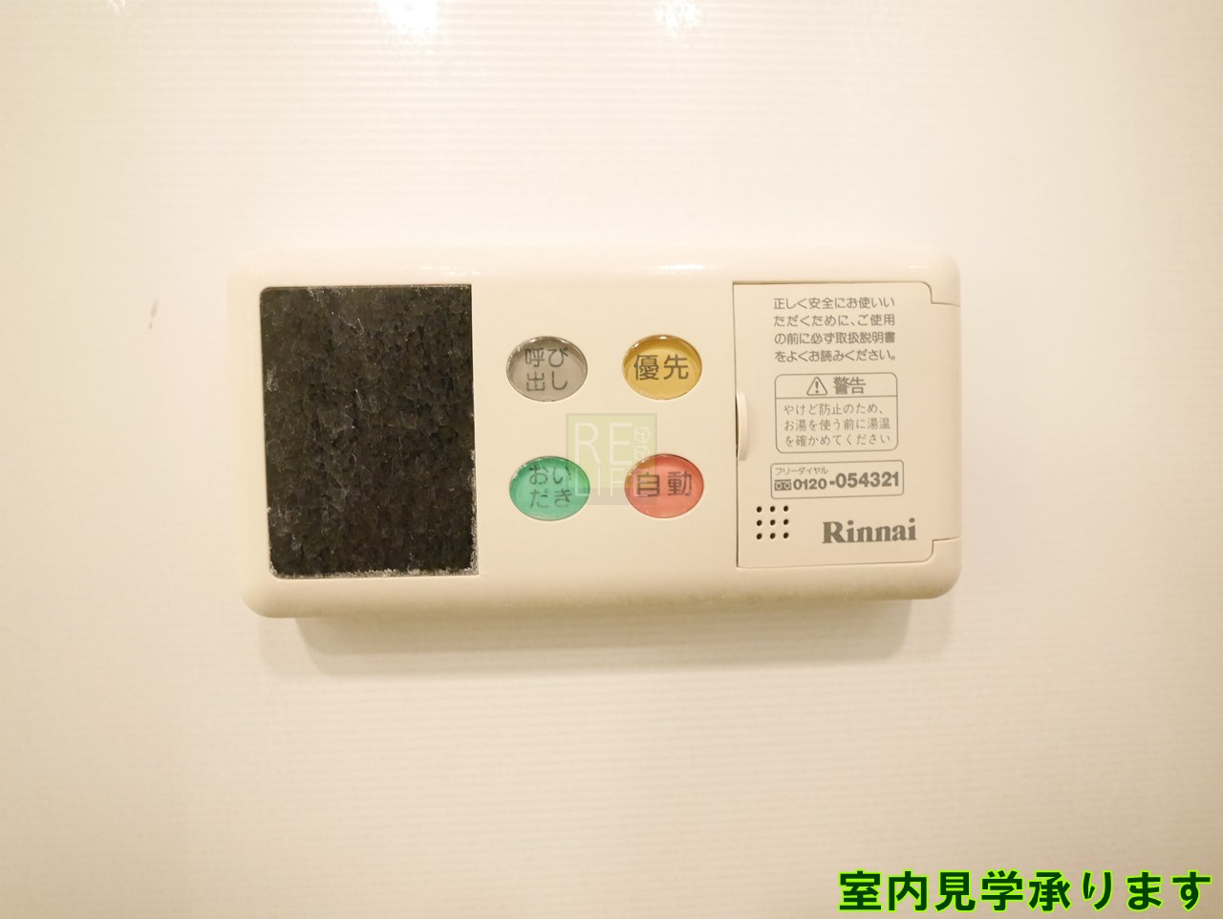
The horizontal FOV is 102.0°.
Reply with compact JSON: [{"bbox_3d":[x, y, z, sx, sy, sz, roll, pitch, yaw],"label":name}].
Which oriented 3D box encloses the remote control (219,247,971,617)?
[{"bbox_3d":[-0.002,-0.008,0.134,0.185,0.092,0.025,-1,1,-2],"label":"remote control"}]

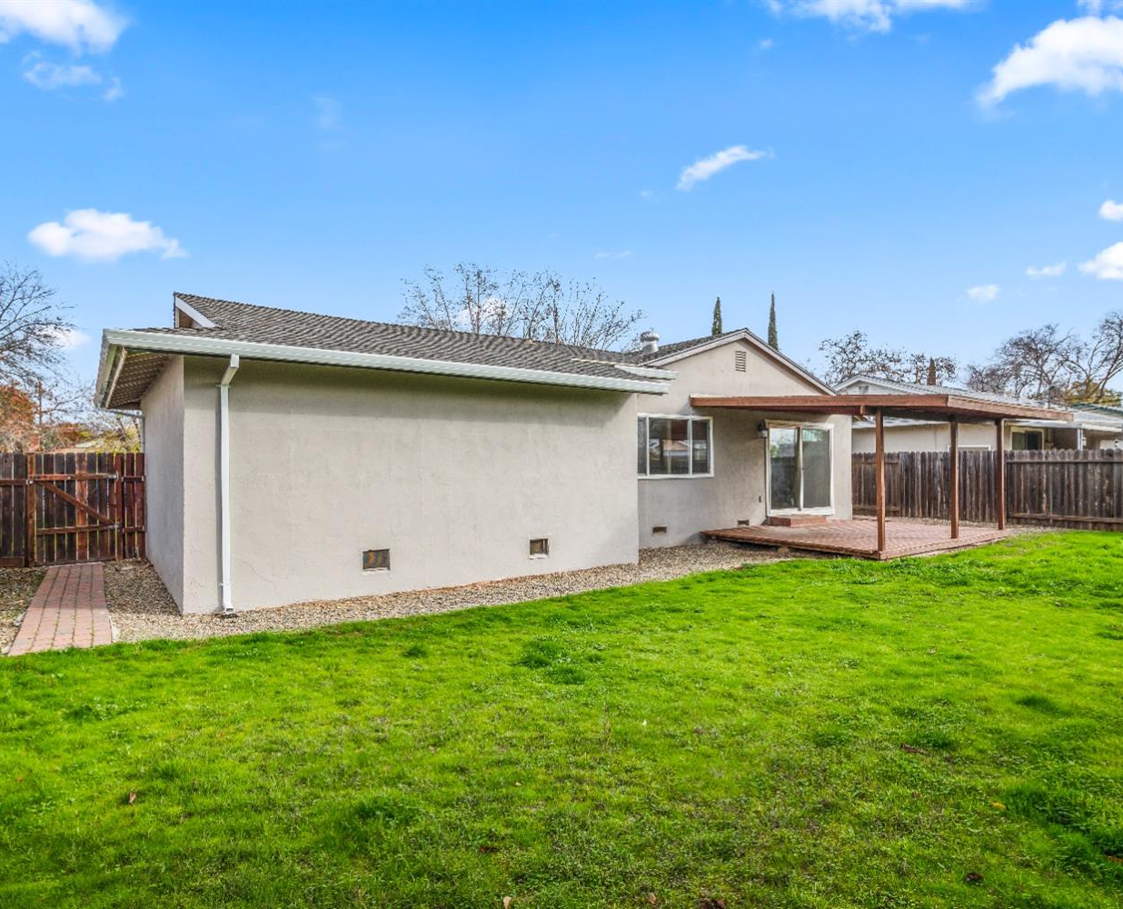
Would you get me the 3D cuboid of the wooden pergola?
[{"bbox_3d":[5.901,0.164,11.999,5.160,2.620,4.500,0,-1,-37],"label":"wooden pergola"}]

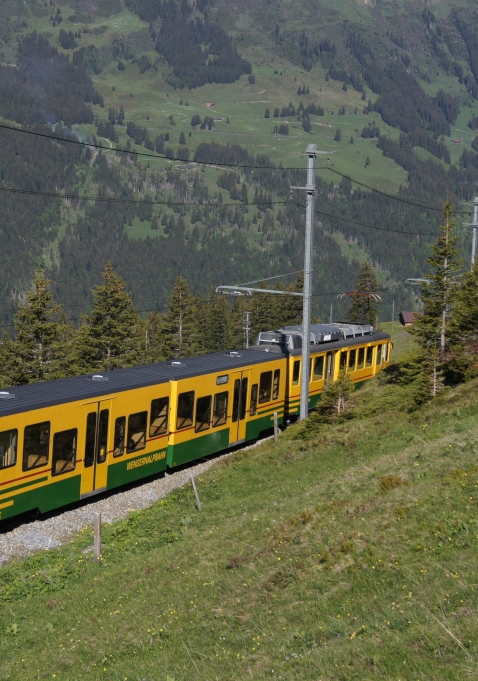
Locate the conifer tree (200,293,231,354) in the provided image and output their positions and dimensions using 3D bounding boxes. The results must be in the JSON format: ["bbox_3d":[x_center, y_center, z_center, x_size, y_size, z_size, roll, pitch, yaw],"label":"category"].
[{"bbox_3d":[-1.239,0.568,64.049,2.400,6.200,2.400,5,11,20],"label":"conifer tree"}]

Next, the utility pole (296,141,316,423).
[{"bbox_3d":[2.477,-1.968,45.912,0.310,10.030,0.310,5,11,20],"label":"utility pole"}]

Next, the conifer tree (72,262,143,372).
[{"bbox_3d":[-5.024,0.517,49.429,3.300,7.100,3.300,5,11,20],"label":"conifer tree"}]

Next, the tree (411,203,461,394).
[{"bbox_3d":[9.218,-2.418,56.806,2.600,7.840,2.600,5,11,20],"label":"tree"}]

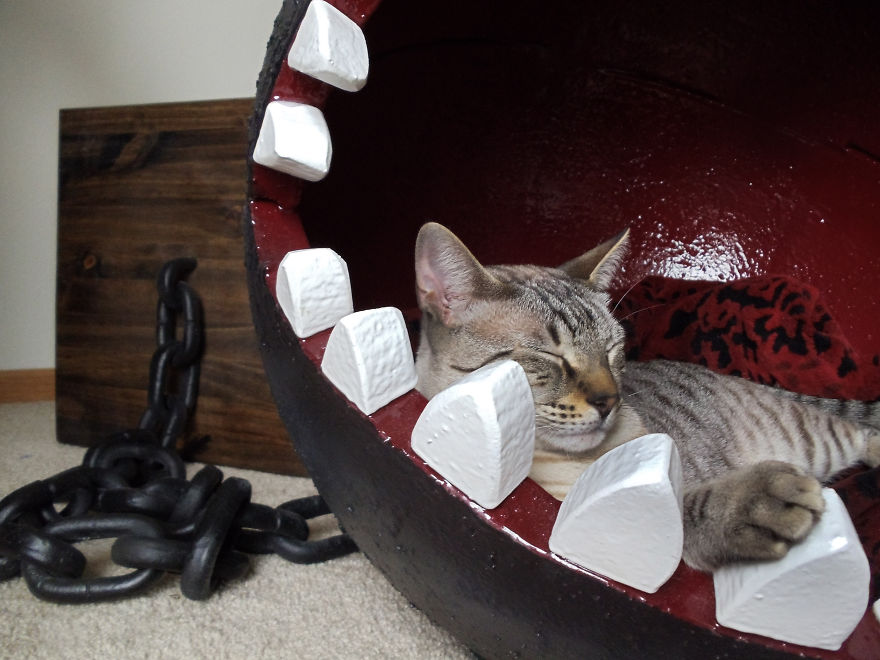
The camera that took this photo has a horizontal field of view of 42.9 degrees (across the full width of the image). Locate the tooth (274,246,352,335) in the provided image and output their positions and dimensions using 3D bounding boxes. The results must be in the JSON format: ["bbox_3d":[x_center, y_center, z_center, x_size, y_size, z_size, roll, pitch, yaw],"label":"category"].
[{"bbox_3d":[-0.060,-0.024,0.532,0.027,0.035,0.034,-15,48,-23],"label":"tooth"}]

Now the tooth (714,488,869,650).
[{"bbox_3d":[0.143,0.092,0.440,0.050,0.061,0.027,13,39,-2],"label":"tooth"}]

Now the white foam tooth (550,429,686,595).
[{"bbox_3d":[0.078,0.068,0.447,0.049,0.062,0.027,22,41,9],"label":"white foam tooth"}]

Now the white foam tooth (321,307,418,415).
[{"bbox_3d":[-0.032,0.007,0.498,0.028,0.042,0.035,-28,55,-30],"label":"white foam tooth"}]

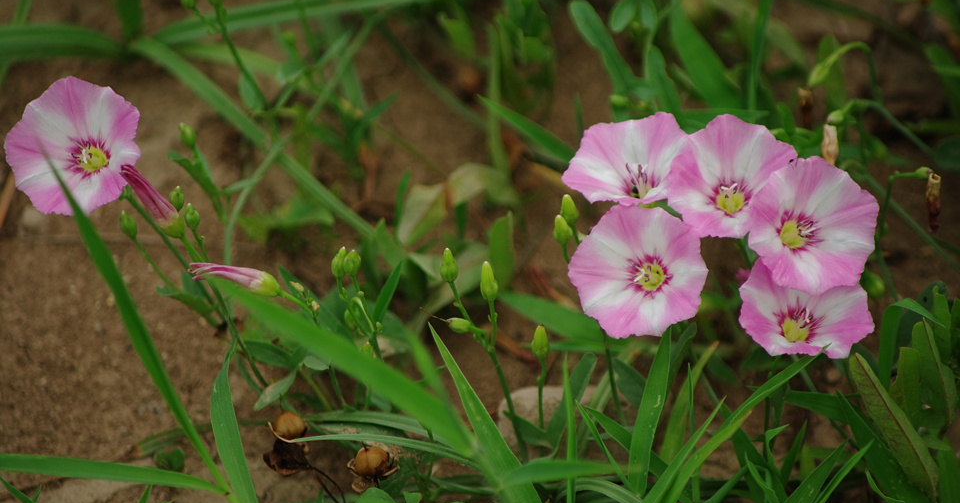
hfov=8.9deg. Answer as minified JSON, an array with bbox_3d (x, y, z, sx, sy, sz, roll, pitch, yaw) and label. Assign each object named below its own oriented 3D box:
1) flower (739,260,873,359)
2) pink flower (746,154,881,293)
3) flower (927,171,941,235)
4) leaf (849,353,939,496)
[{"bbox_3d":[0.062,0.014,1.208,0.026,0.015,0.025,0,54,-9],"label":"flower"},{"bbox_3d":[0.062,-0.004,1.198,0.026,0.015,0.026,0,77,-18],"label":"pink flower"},{"bbox_3d":[0.083,-0.009,1.135,0.003,0.012,0.003,0,35,0],"label":"flower"},{"bbox_3d":[0.081,0.034,1.205,0.008,0.032,0.004,-30,6,13],"label":"leaf"}]

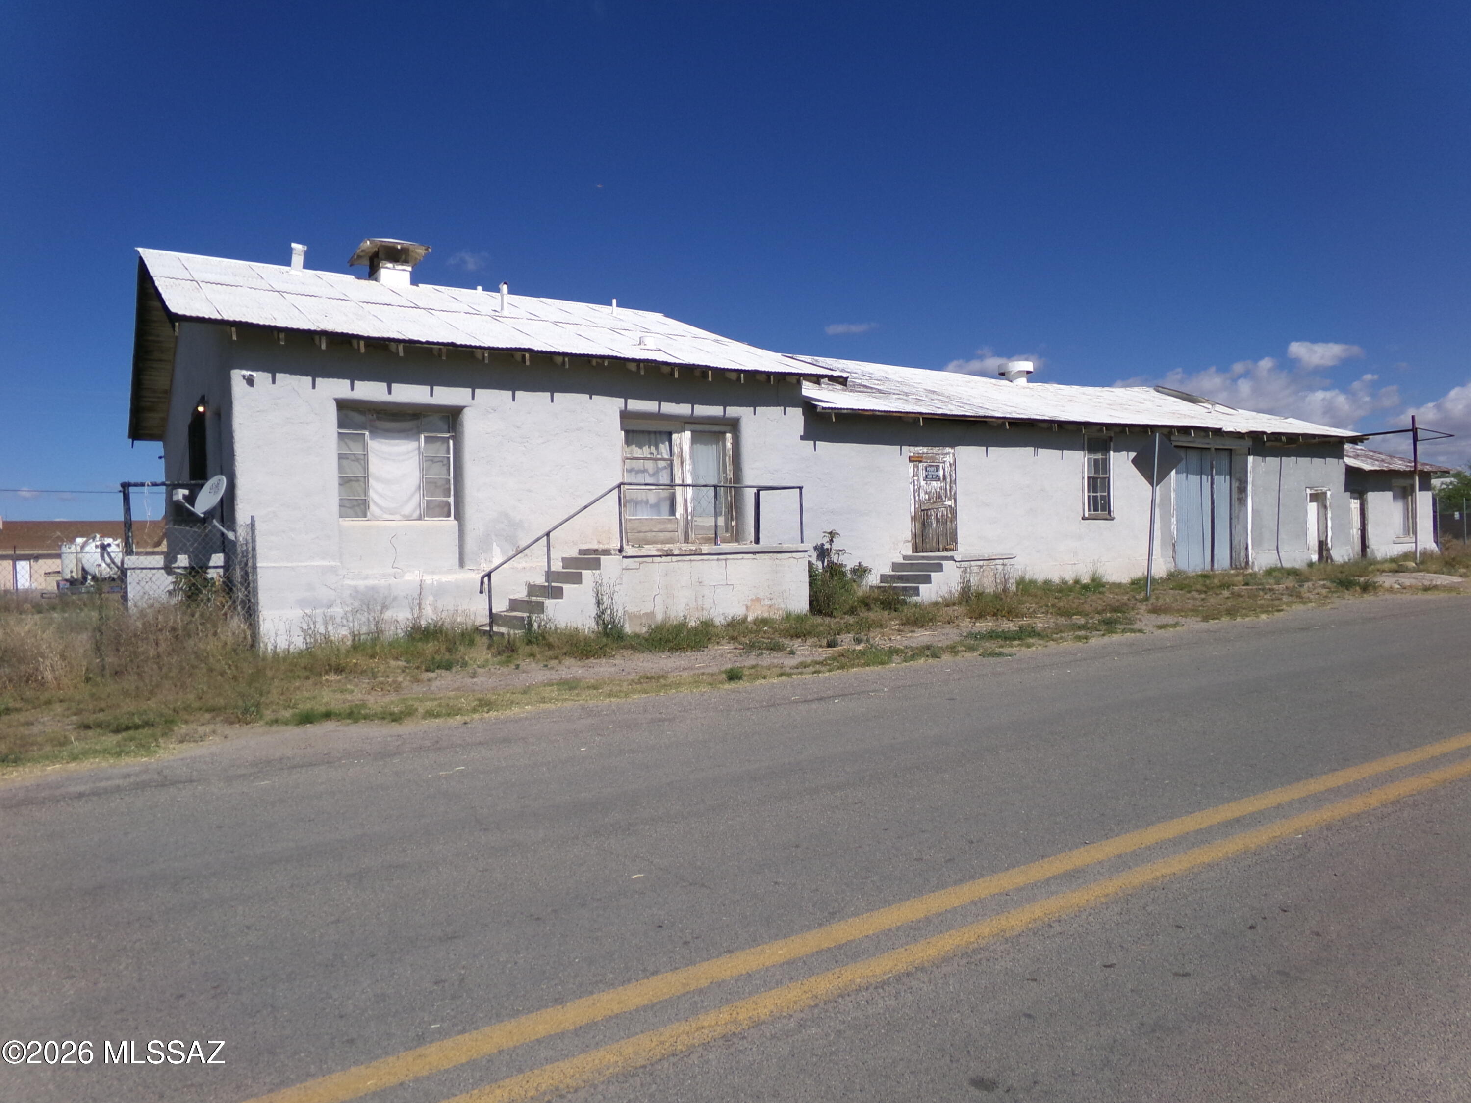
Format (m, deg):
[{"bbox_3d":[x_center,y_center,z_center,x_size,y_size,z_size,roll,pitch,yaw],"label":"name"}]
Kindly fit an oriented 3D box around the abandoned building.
[{"bbox_3d":[4.345,-2.794,28.028,35.663,7.488,13.494,-2,1,-33],"label":"abandoned building"}]

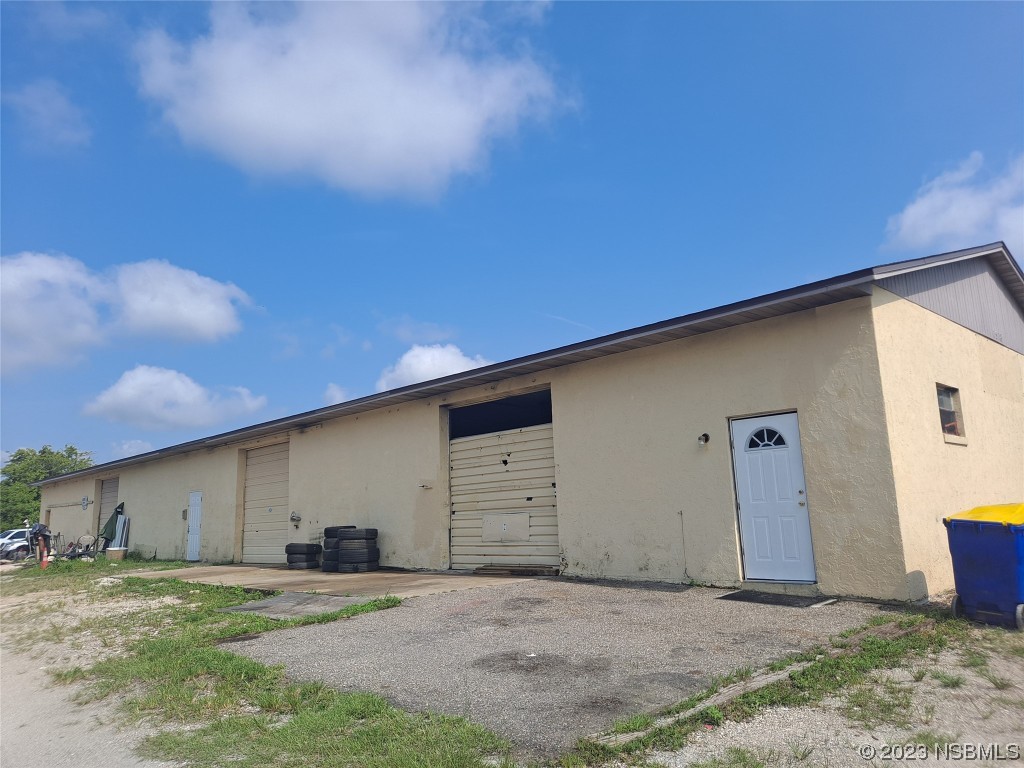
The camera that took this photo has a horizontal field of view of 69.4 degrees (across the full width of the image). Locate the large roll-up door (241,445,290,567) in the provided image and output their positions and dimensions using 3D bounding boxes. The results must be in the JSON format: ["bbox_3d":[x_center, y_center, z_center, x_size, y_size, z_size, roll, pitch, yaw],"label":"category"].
[{"bbox_3d":[-6.431,3.205,19.734,0.090,3.087,3.082,8,-14,-43],"label":"large roll-up door"}]

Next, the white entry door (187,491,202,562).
[{"bbox_3d":[-9.816,4.430,22.966,0.080,2.069,0.960,8,-14,-43],"label":"white entry door"}]

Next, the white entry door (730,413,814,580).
[{"bbox_3d":[3.310,1.433,9.365,0.080,2.040,0.918,8,-14,-43],"label":"white entry door"}]

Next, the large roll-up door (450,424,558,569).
[{"bbox_3d":[-0.122,2.054,13.148,0.090,2.430,2.963,8,-14,-43],"label":"large roll-up door"}]

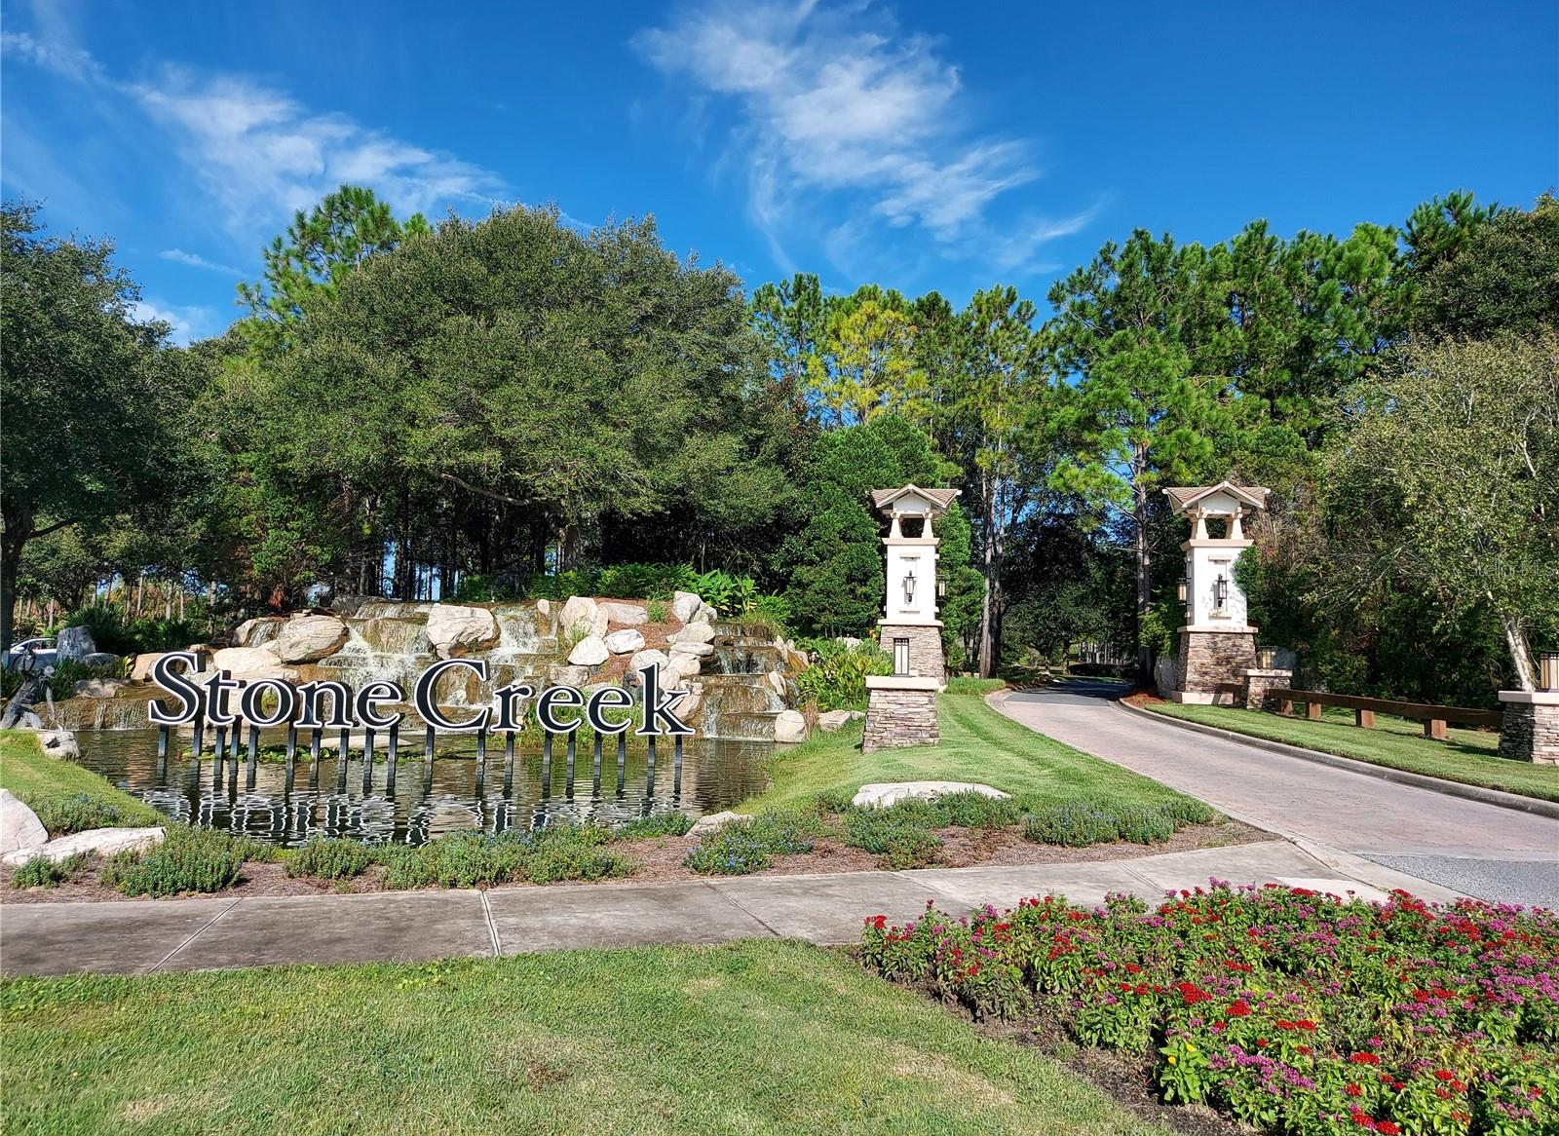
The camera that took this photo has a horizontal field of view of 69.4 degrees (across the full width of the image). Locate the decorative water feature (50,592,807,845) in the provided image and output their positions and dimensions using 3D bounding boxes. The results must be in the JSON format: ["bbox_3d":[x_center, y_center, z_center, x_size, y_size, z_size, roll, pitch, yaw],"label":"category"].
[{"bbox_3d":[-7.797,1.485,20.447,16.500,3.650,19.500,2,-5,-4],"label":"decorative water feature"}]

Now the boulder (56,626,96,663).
[{"bbox_3d":[-18.699,2.071,29.931,0.950,1.030,0.800,4,-6,-32],"label":"boulder"}]

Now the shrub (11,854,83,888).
[{"bbox_3d":[-4.568,1.863,7.020,0.440,0.230,0.400,4,-6,-32],"label":"shrub"}]

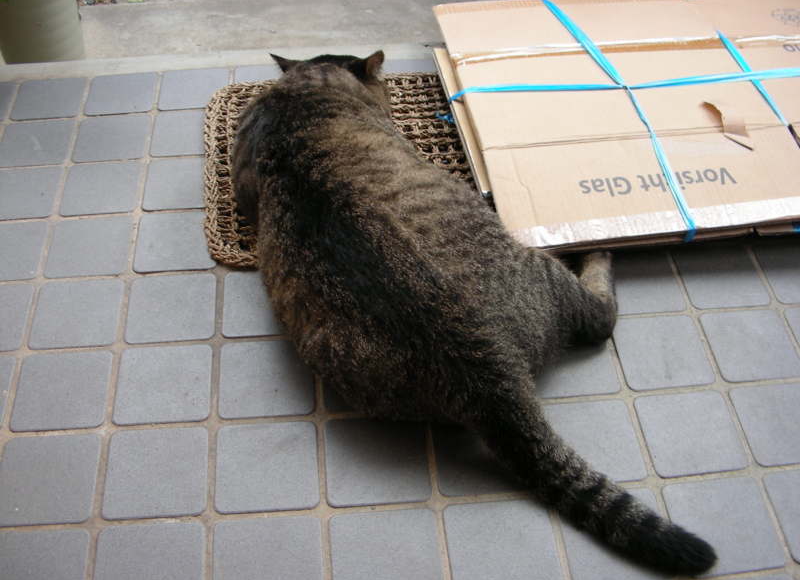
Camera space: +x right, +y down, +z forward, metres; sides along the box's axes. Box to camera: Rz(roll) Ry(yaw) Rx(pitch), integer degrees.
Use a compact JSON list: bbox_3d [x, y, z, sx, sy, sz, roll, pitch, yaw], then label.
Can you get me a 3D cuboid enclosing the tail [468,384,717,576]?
[{"bbox_3d":[0.158,0.162,0.733,0.243,0.080,0.066,33,54,25],"label":"tail"}]

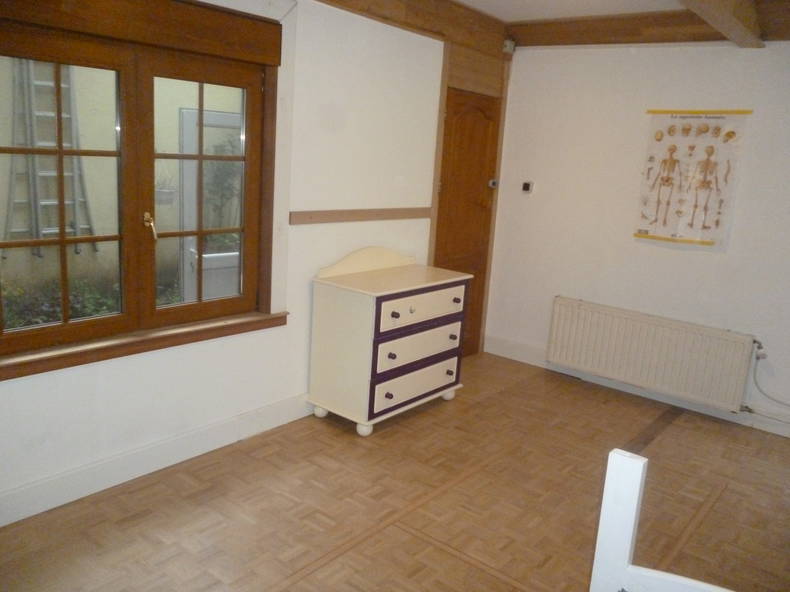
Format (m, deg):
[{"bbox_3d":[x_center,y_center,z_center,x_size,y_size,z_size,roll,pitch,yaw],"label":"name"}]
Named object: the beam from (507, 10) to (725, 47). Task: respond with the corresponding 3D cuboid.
[{"bbox_3d":[1.452,-1.810,4.361,1.539,0.171,0.080,13,16,38],"label":"beam"}]

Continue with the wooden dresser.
[{"bbox_3d":[-0.004,0.222,3.956,0.479,1.000,0.980,13,16,38],"label":"wooden dresser"}]

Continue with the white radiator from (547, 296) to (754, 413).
[{"bbox_3d":[1.726,0.369,4.466,1.348,0.504,0.085,13,16,38],"label":"white radiator"}]

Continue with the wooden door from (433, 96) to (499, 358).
[{"bbox_3d":[0.507,-0.473,4.826,0.040,2.040,0.731,13,16,38],"label":"wooden door"}]

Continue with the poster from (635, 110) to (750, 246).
[{"bbox_3d":[1.915,-0.764,4.187,0.639,0.860,0.015,13,16,38],"label":"poster"}]

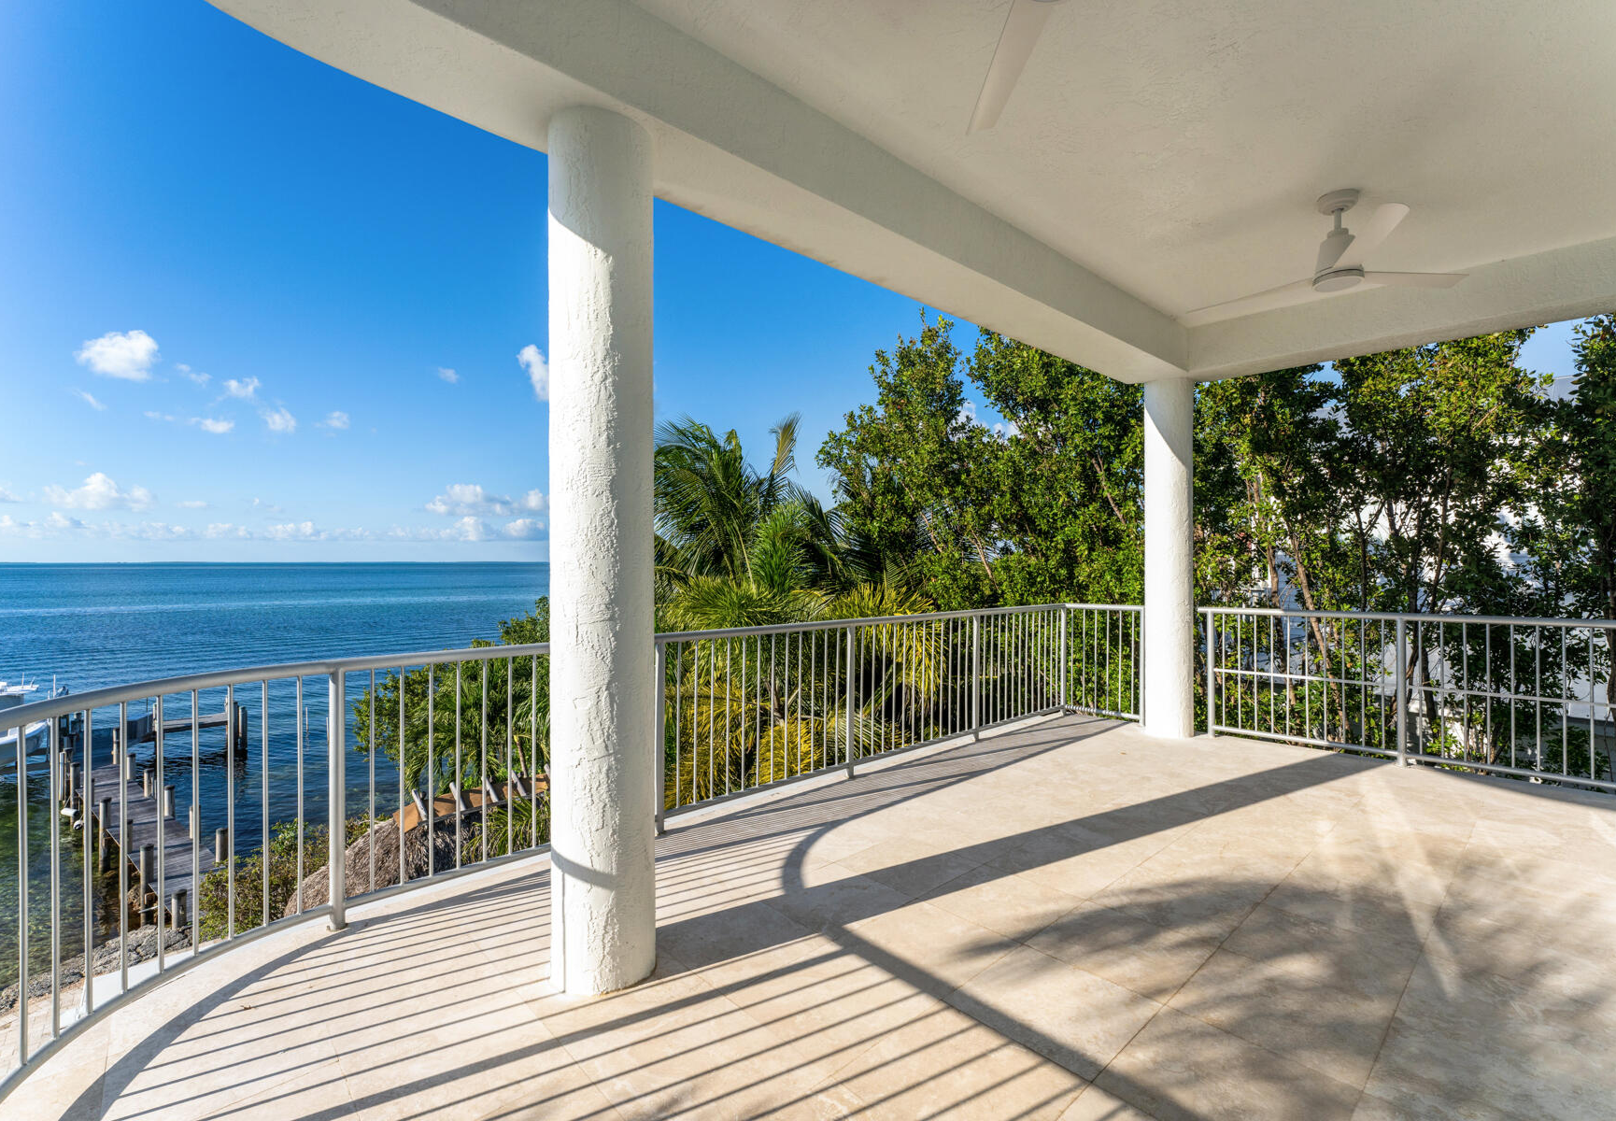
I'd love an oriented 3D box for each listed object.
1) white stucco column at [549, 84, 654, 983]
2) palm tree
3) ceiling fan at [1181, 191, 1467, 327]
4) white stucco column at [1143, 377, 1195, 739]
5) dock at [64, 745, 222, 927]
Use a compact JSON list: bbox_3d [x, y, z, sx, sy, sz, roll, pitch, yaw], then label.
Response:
[{"bbox_3d":[-0.736,-0.035,2.351,0.373,2.932,0.373,0,0,0],"label":"white stucco column"},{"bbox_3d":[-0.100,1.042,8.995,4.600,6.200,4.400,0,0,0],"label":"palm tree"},{"bbox_3d":[2.595,-1.610,3.369,1.325,0.454,1.202,0,0,-37],"label":"ceiling fan"},{"bbox_3d":[3.032,-0.020,5.495,0.373,2.932,0.373,0,0,0],"label":"white stucco column"},{"bbox_3d":[-18.565,7.184,18.228,15.052,1.775,1.562,0,0,36],"label":"dock"}]

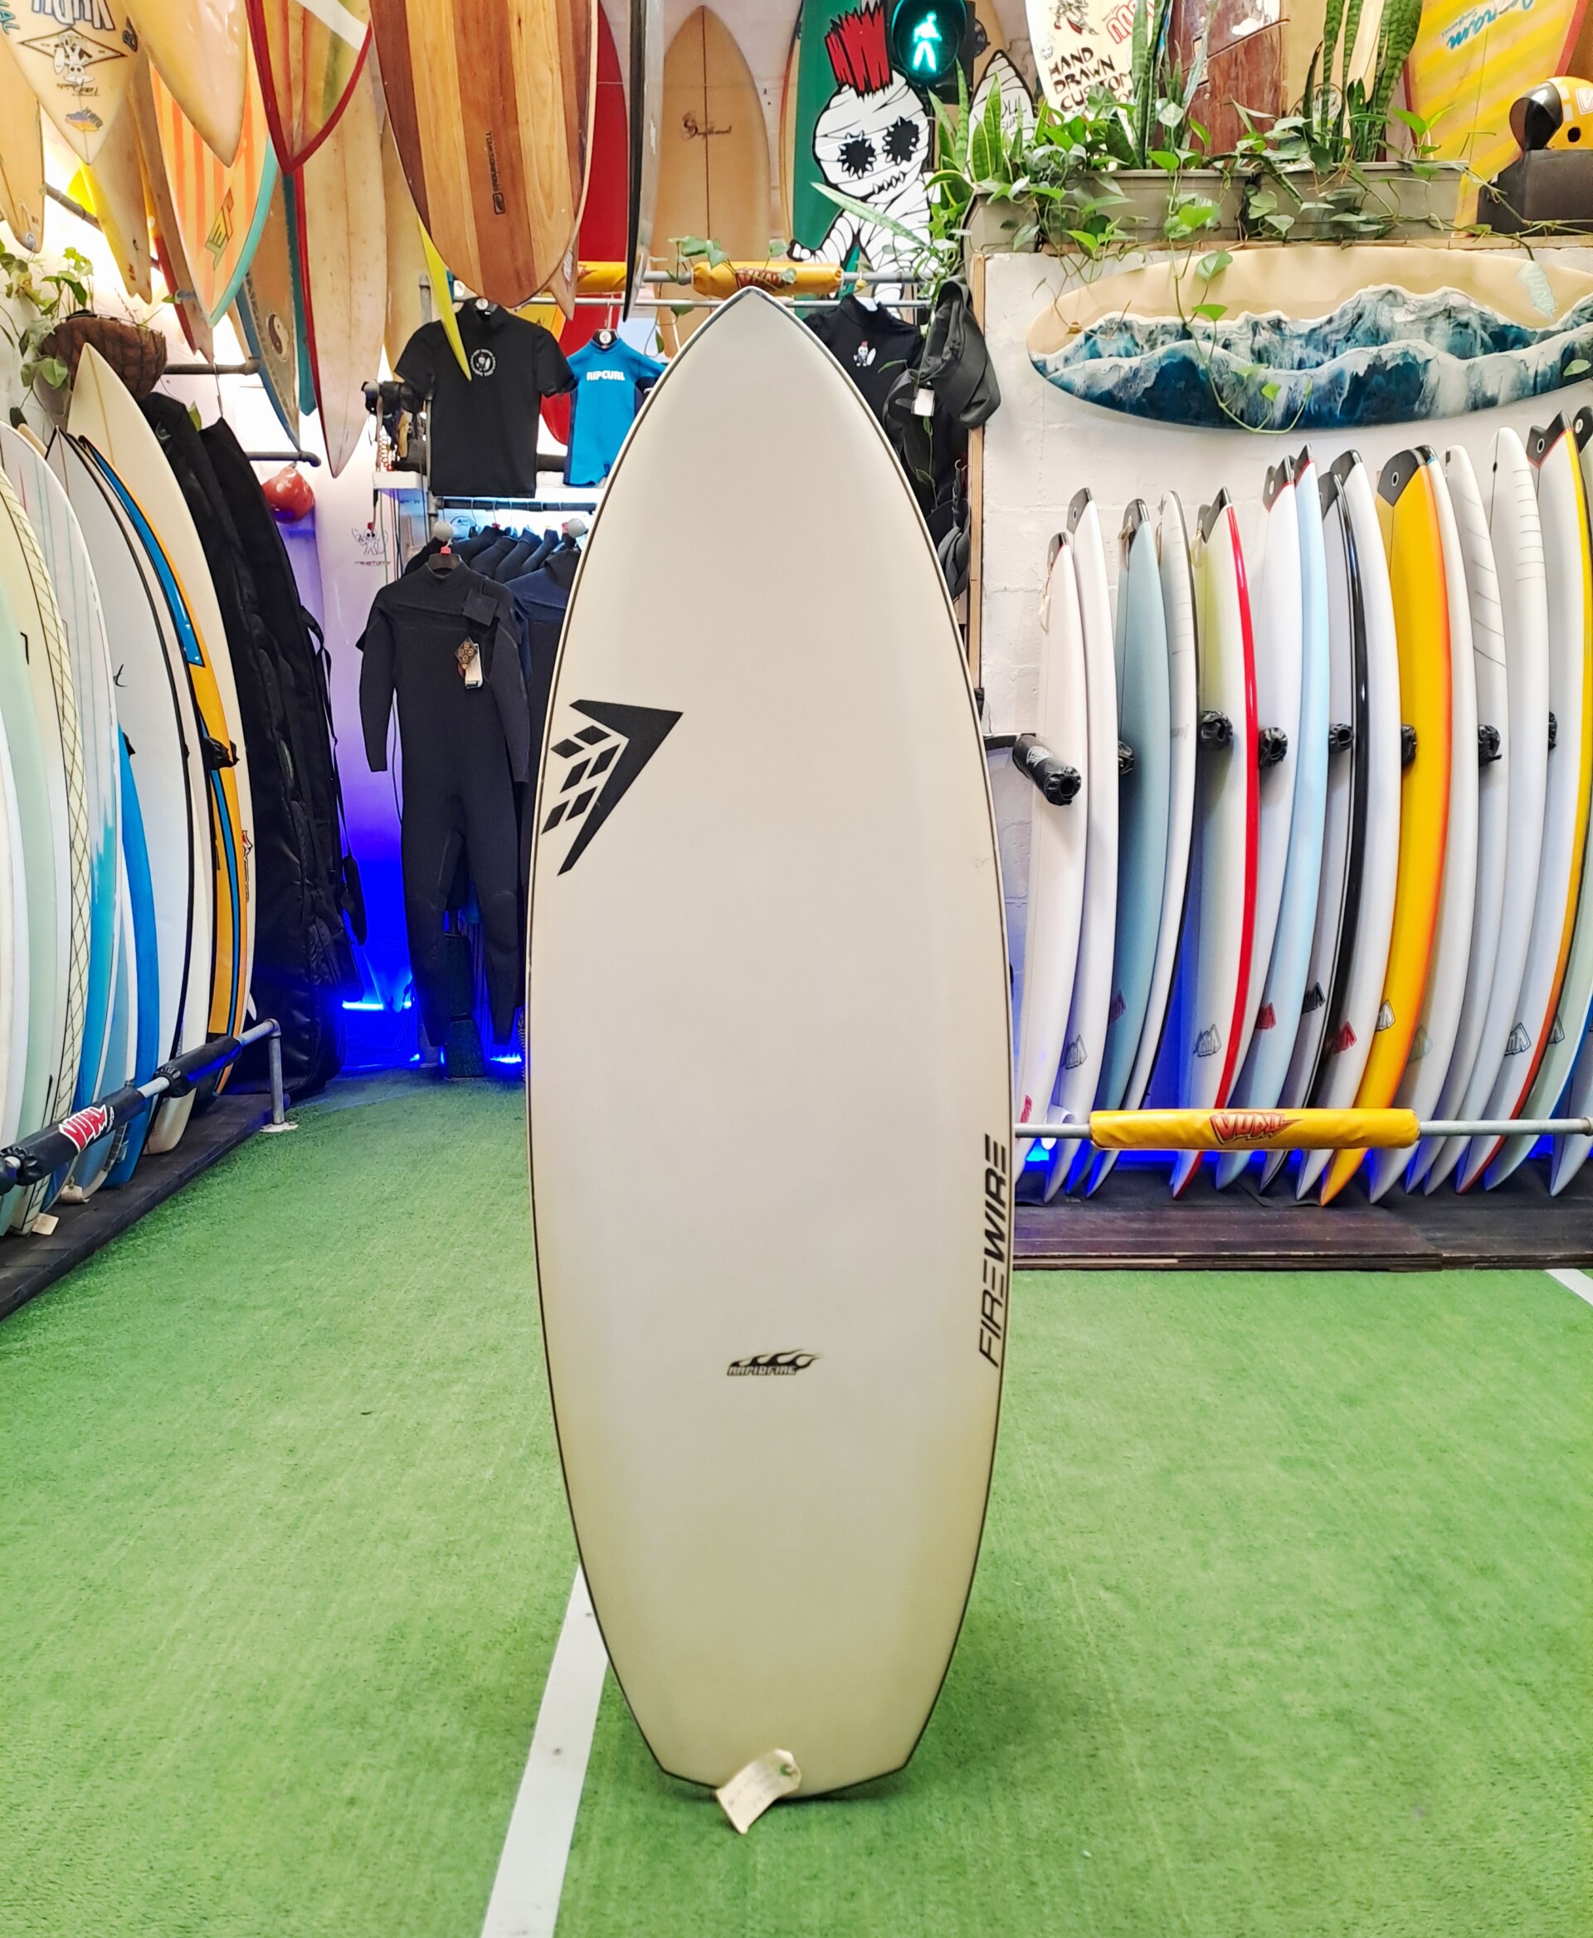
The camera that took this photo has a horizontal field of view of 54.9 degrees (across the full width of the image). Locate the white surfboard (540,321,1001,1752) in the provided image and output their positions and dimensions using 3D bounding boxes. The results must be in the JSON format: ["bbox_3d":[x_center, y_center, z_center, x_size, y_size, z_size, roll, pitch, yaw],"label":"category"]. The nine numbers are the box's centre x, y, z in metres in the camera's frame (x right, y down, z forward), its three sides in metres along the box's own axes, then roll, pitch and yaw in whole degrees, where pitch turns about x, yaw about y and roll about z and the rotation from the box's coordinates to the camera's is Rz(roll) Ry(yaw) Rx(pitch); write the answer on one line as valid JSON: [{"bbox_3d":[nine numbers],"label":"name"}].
[{"bbox_3d":[-0.029,0.100,1.673,0.515,1.624,0.110,-1,3,0],"label":"white surfboard"}]

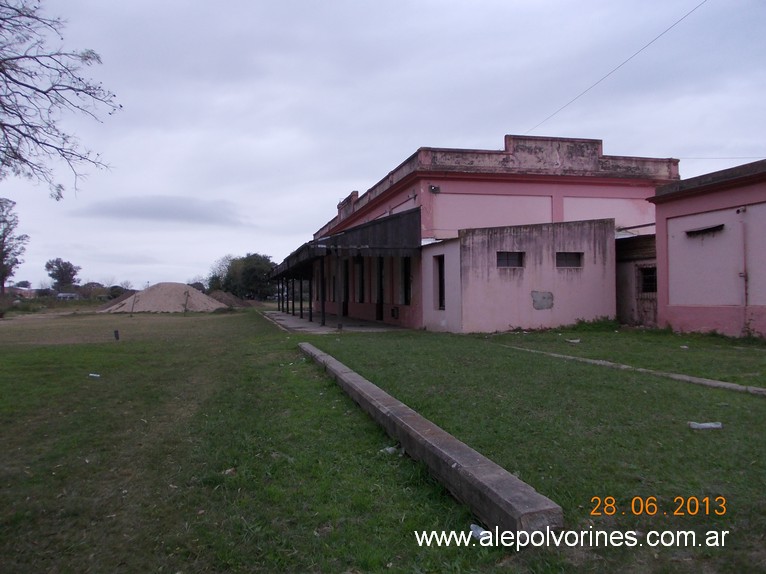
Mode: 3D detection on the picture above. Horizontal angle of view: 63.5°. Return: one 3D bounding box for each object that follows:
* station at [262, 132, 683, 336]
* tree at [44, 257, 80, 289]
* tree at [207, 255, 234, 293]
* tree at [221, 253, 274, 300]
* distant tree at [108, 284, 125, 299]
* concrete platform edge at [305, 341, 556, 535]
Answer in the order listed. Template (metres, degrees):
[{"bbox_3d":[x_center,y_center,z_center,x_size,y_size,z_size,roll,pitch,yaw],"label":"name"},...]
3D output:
[{"bbox_3d":[1.528,-1.830,37.776,14.580,7.277,36.585,-1,-1,-13],"label":"station"},{"bbox_3d":[-77.494,-2.422,150.000,8.960,9.929,8.960,0,-1,-27],"label":"tree"},{"bbox_3d":[-38.158,-2.341,145.000,6.321,10.534,6.321,-1,-1,-15],"label":"tree"},{"bbox_3d":[-30.287,-2.260,140.000,12.883,11.075,12.883,-1,-1,-12],"label":"tree"},{"bbox_3d":[-60.123,1.243,140.000,3.842,3.616,3.842,-1,-1,-23],"label":"distant tree"},{"bbox_3d":[-0.638,1.591,10.562,0.364,0.223,14.067,-1,-1,-13],"label":"concrete platform edge"}]

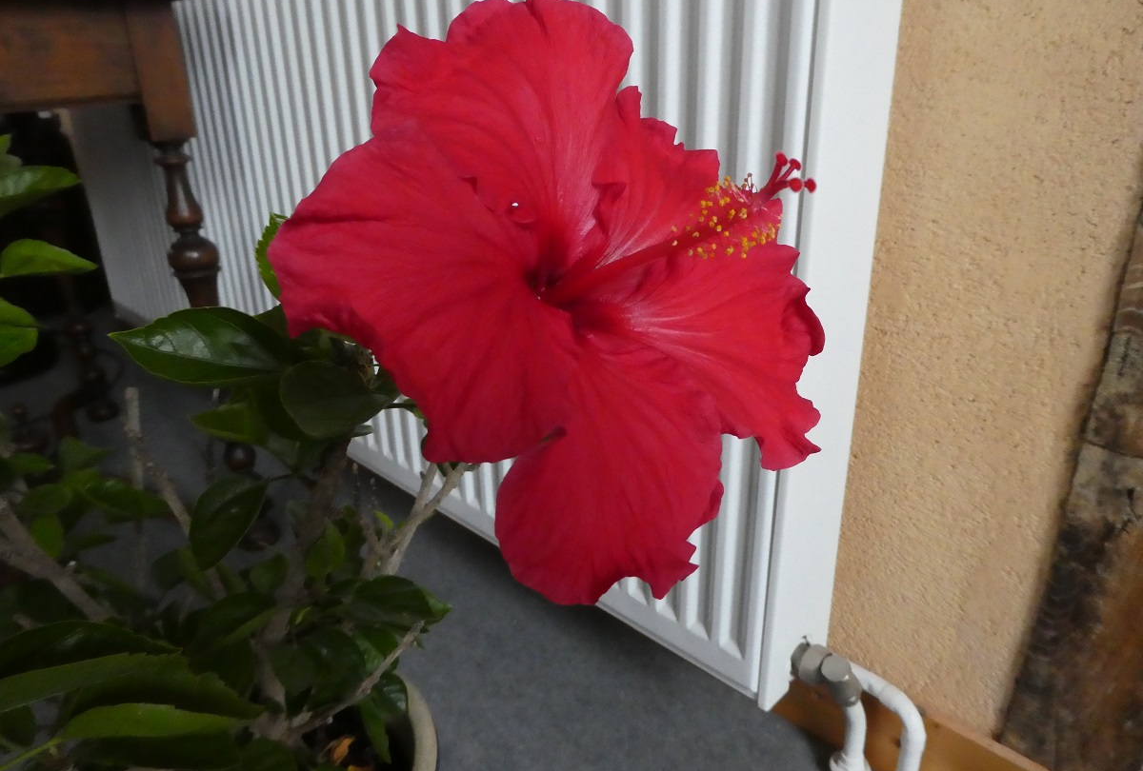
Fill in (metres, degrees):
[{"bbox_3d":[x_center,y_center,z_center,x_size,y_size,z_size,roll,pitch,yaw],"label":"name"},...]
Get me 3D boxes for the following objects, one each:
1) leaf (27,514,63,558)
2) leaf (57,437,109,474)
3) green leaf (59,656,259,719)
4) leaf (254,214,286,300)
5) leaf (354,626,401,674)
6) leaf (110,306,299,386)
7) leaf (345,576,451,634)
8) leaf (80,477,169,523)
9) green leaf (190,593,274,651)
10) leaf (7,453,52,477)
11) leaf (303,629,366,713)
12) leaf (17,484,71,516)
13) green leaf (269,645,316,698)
[{"bbox_3d":[-0.319,0.091,0.480,0.021,0.025,0.012,-16,25,-35],"label":"leaf"},{"bbox_3d":[-0.289,0.042,0.470,0.029,0.009,0.022,-3,53,12],"label":"leaf"},{"bbox_3d":[-0.161,0.119,0.310,0.074,0.014,0.030,3,36,-12],"label":"green leaf"},{"bbox_3d":[-0.134,-0.057,0.360,0.027,0.046,0.016,-9,22,-19],"label":"leaf"},{"bbox_3d":[-0.101,0.136,0.410,0.027,0.026,0.018,-7,21,-16],"label":"leaf"},{"bbox_3d":[-0.130,-0.014,0.280,0.064,0.010,0.036,11,27,-6],"label":"leaf"},{"bbox_3d":[-0.086,0.108,0.390,0.050,0.019,0.023,-7,21,-14],"label":"leaf"},{"bbox_3d":[-0.271,0.070,0.480,0.050,0.020,0.020,-14,24,-30],"label":"leaf"},{"bbox_3d":[-0.179,0.125,0.420,0.042,0.023,0.020,-12,23,-26],"label":"green leaf"},{"bbox_3d":[-0.315,0.046,0.460,0.027,0.006,0.018,6,41,12],"label":"leaf"},{"bbox_3d":[-0.123,0.148,0.410,0.034,0.036,0.020,-9,22,-19],"label":"leaf"},{"bbox_3d":[-0.306,0.066,0.460,0.030,0.008,0.021,-13,46,-12],"label":"leaf"},{"bbox_3d":[-0.135,0.139,0.385,0.025,0.008,0.030,-10,62,-12],"label":"green leaf"}]

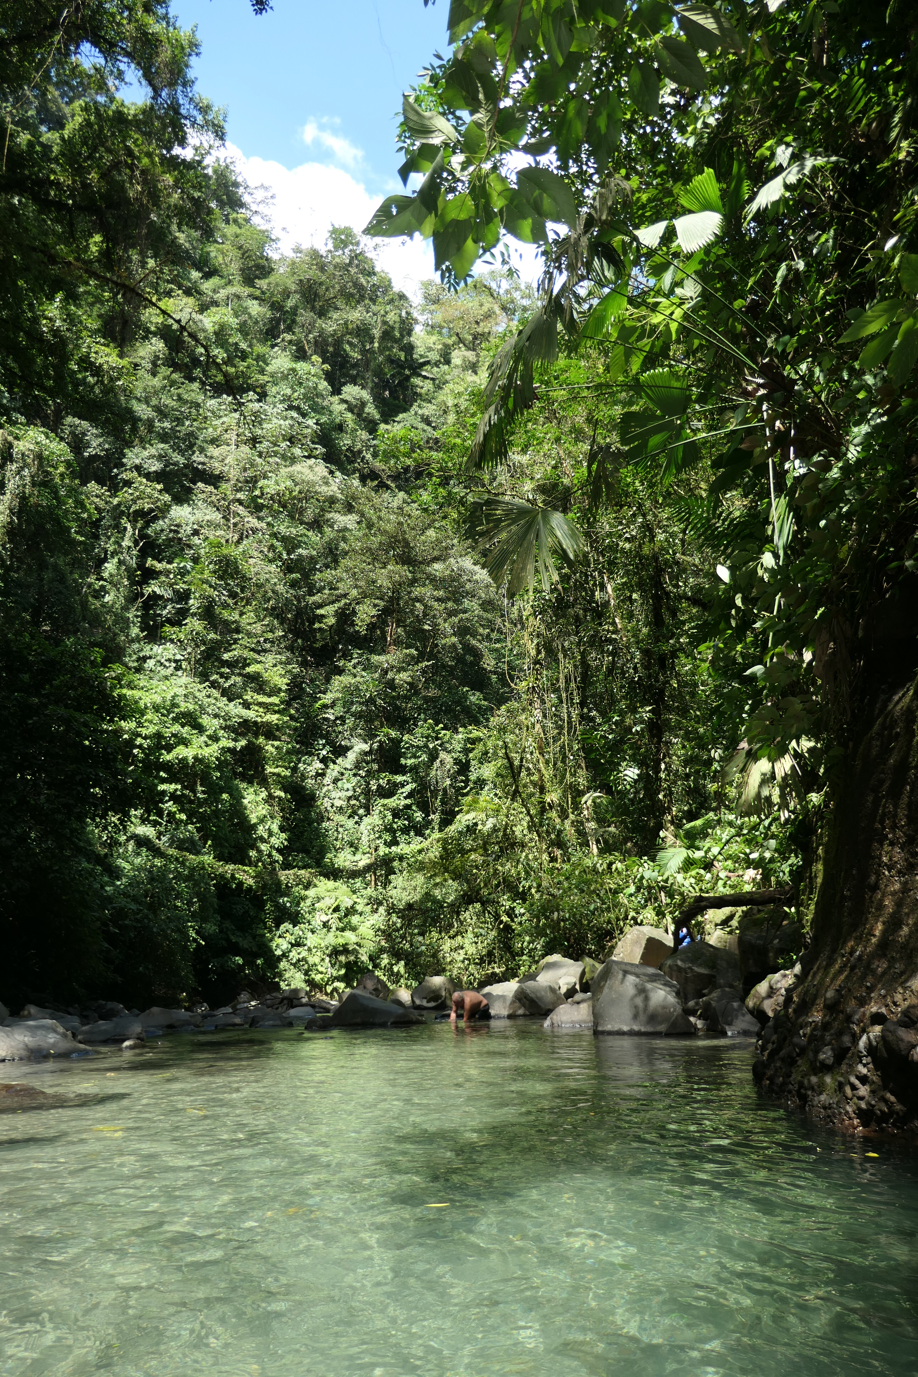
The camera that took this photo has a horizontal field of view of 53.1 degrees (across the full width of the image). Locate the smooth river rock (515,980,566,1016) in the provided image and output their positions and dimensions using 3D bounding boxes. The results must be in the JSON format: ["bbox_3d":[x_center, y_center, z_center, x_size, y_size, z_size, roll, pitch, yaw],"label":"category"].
[{"bbox_3d":[1.538,5.993,17.724,1.039,0.678,0.900,0,-16,0],"label":"smooth river rock"}]

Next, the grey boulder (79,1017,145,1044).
[{"bbox_3d":[-4.623,4.514,12.123,0.853,0.355,0.600,5,-16,-19],"label":"grey boulder"}]

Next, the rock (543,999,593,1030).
[{"bbox_3d":[1.597,4.654,13.096,0.793,0.400,0.650,-2,-15,6],"label":"rock"}]

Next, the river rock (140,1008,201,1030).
[{"bbox_3d":[-3.944,4.485,12.485,0.851,0.277,0.650,4,-16,-16],"label":"river rock"}]

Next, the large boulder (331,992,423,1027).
[{"bbox_3d":[-1.344,5.313,15.188,1.549,0.581,1.000,0,-16,0],"label":"large boulder"}]

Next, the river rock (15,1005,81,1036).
[{"bbox_3d":[-6.075,4.917,13.600,0.989,0.459,0.750,0,-16,0],"label":"river rock"}]

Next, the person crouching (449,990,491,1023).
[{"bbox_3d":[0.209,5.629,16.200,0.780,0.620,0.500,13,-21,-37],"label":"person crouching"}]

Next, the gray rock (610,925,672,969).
[{"bbox_3d":[3.239,4.690,16.300,1.128,0.917,1.000,0,-16,0],"label":"gray rock"}]

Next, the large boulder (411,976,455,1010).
[{"bbox_3d":[-0.460,5.412,16.347,0.766,0.548,0.650,0,-15,-1],"label":"large boulder"}]

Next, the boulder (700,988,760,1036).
[{"bbox_3d":[4.085,4.857,13.770,0.936,0.697,0.850,0,-16,0],"label":"boulder"}]

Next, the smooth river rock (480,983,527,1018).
[{"bbox_3d":[0.788,5.845,17.228,1.010,0.659,0.850,0,-16,0],"label":"smooth river rock"}]

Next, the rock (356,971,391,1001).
[{"bbox_3d":[-1.557,5.390,16.598,0.620,0.505,0.600,1,-15,-5],"label":"rock"}]

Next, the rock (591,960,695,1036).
[{"bbox_3d":[2.470,4.147,12.363,1.379,0.965,1.150,-3,-15,10],"label":"rock"}]

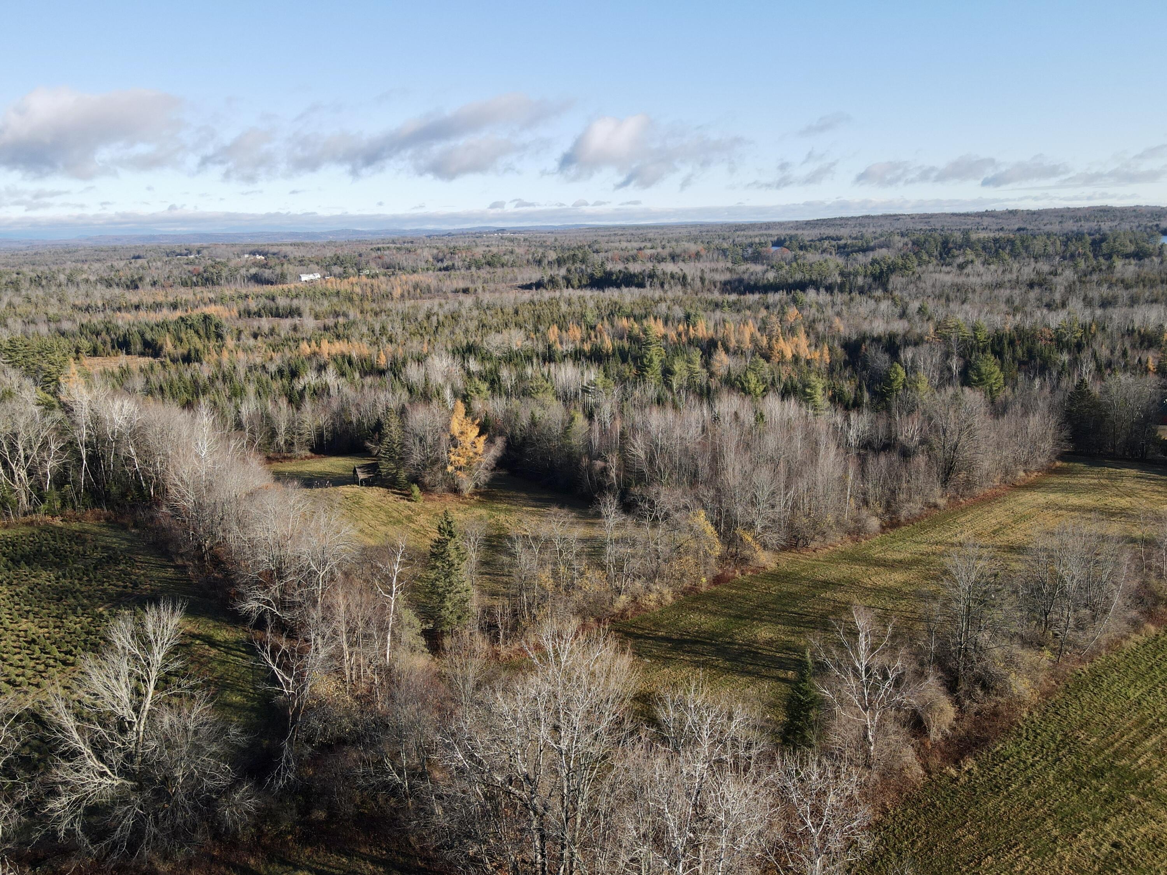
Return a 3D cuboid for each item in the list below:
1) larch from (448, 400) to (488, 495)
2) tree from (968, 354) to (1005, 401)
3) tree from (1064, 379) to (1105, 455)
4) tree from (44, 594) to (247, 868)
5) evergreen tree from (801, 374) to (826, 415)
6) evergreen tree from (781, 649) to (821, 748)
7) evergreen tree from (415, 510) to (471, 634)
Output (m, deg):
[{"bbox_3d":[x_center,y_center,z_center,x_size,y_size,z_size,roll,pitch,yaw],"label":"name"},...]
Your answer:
[{"bbox_3d":[-22.750,1.740,158.380,7.850,18.670,7.850,-1,14,0],"label":"larch"},{"bbox_3d":[95.870,-10.390,194.440,8.980,19.000,8.980,-1,14,0],"label":"tree"},{"bbox_3d":[108.080,-4.430,174.720,8.470,16.760,8.470,-1,14,0],"label":"tree"},{"bbox_3d":[-37.140,23.730,68.530,16.650,20.860,14.150,-1,14,0],"label":"tree"},{"bbox_3d":[51.350,-5.410,181.990,6.320,17.500,6.320,-1,14,0],"label":"evergreen tree"},{"bbox_3d":[20.930,25.400,77.870,3.860,11.080,3.860,-1,14,0],"label":"evergreen tree"},{"bbox_3d":[-17.730,17.140,102.180,6.880,16.650,6.880,-1,14,0],"label":"evergreen tree"}]

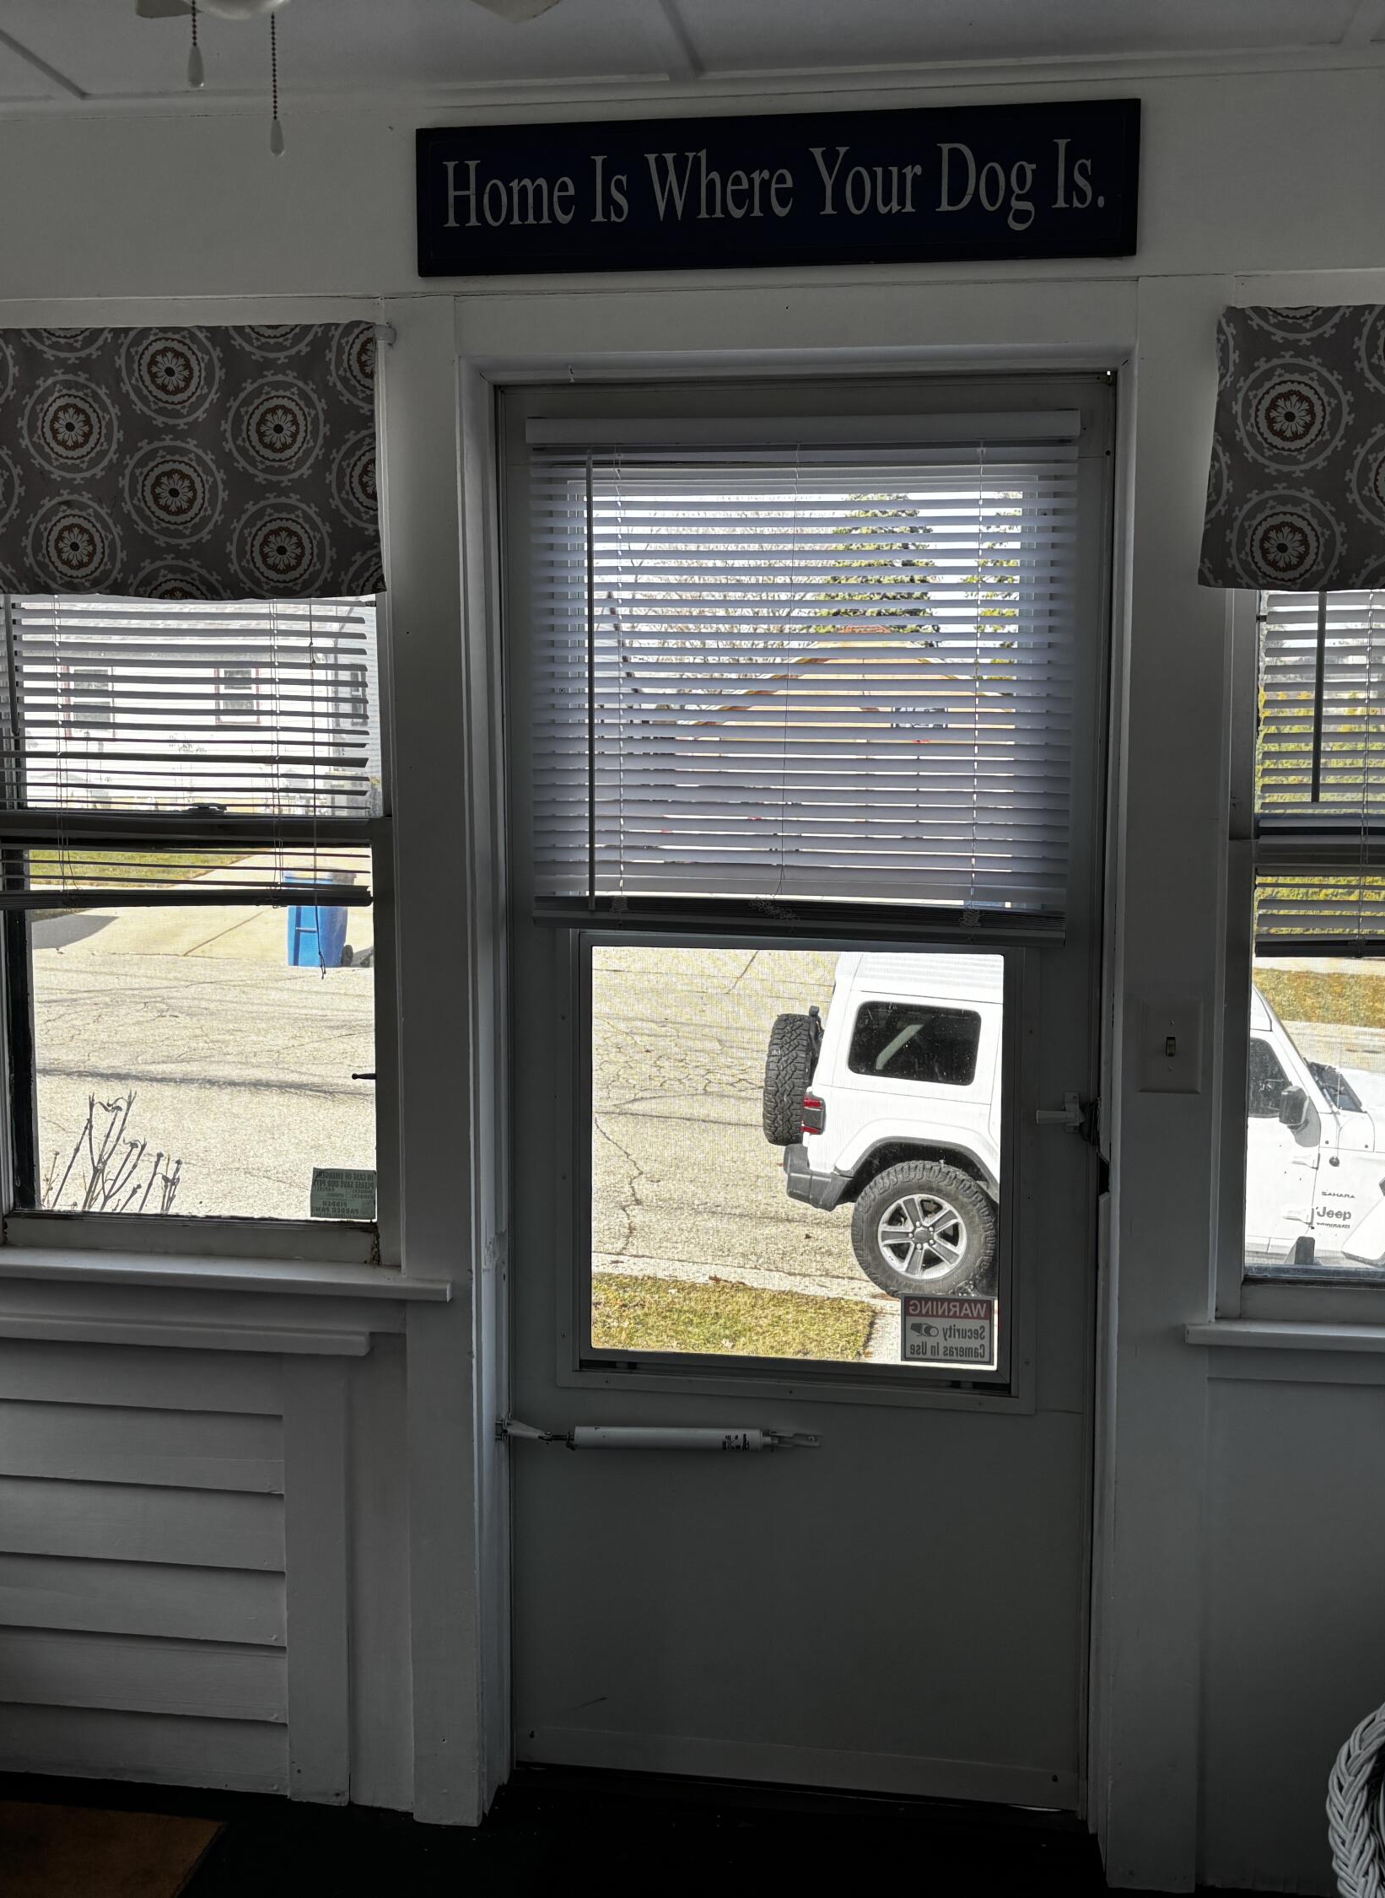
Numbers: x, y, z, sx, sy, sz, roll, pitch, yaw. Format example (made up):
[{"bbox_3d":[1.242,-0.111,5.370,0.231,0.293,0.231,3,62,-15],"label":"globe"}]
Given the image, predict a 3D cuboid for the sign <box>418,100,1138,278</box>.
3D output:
[{"bbox_3d":[0.097,-0.953,2.394,0.911,0.186,0.020,1,6,8],"label":"sign"}]

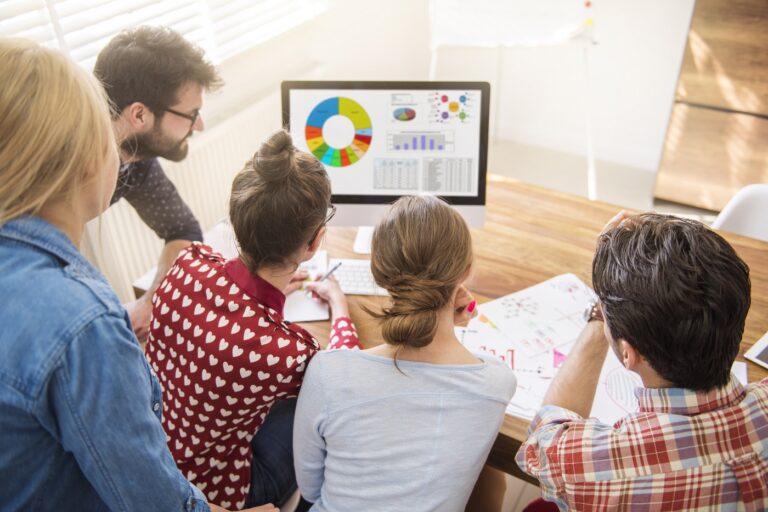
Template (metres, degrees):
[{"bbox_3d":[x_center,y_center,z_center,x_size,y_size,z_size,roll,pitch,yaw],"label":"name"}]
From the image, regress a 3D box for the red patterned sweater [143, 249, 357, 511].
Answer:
[{"bbox_3d":[-0.248,0.236,1.542,0.485,0.590,0.405,21,41,30],"label":"red patterned sweater"}]

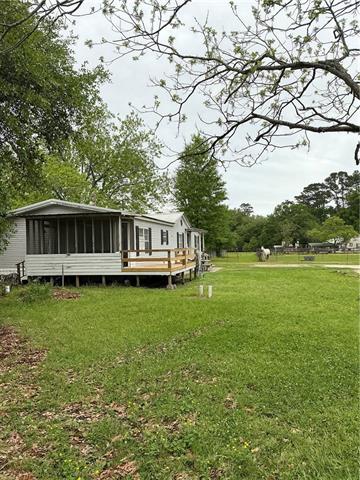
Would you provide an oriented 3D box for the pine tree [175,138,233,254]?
[{"bbox_3d":[3.250,-5.950,54.000,8.100,17.300,8.000,0,-1,0],"label":"pine tree"}]

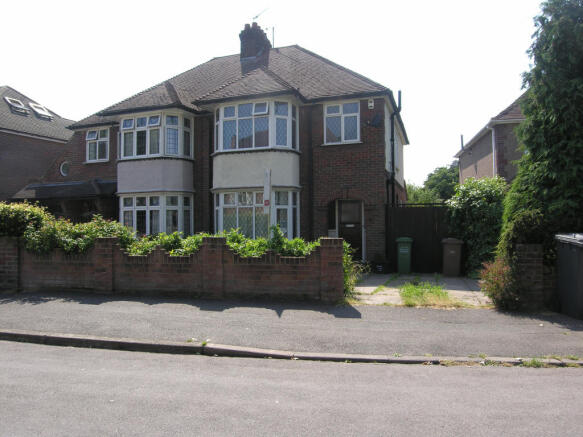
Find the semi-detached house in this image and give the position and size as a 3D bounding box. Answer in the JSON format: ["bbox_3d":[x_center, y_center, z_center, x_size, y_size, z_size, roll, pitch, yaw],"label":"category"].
[{"bbox_3d":[-2.459,-3.244,17.192,13.700,9.970,9.100,-1,-2,20],"label":"semi-detached house"}]

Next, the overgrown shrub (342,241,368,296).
[{"bbox_3d":[0.967,0.775,6.200,0.420,0.860,0.500,-1,-2,20],"label":"overgrown shrub"}]

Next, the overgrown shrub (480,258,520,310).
[{"bbox_3d":[2.767,0.867,5.350,0.480,0.700,0.460,-1,-2,20],"label":"overgrown shrub"}]

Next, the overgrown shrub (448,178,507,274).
[{"bbox_3d":[5.201,0.196,11.300,1.600,2.680,1.550,-1,-2,20],"label":"overgrown shrub"}]

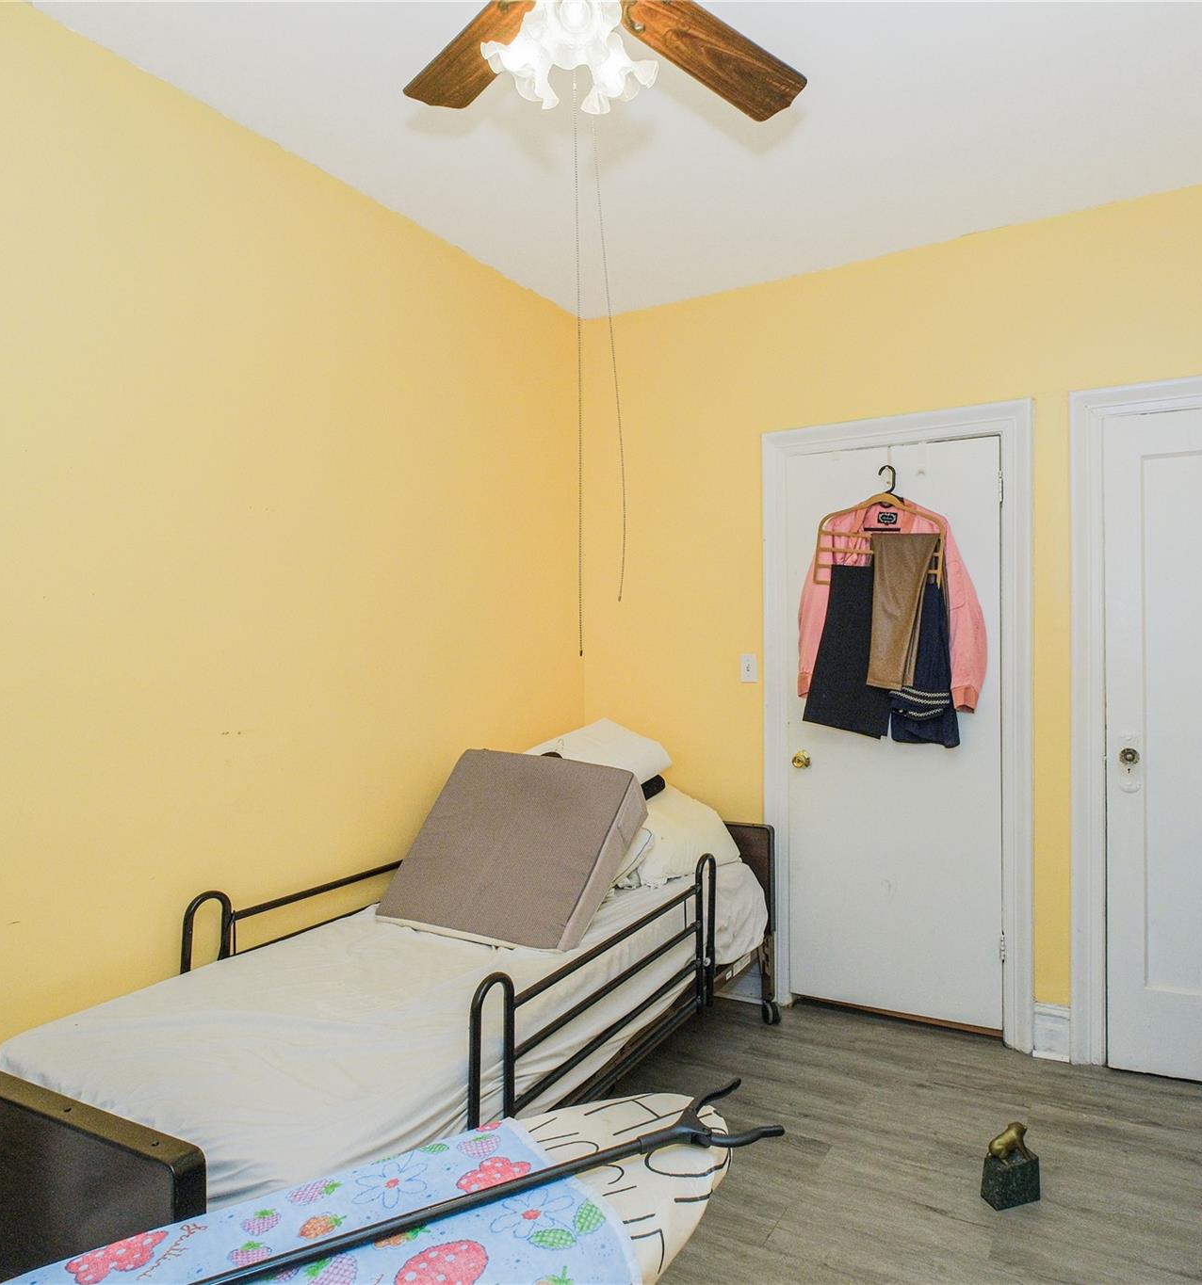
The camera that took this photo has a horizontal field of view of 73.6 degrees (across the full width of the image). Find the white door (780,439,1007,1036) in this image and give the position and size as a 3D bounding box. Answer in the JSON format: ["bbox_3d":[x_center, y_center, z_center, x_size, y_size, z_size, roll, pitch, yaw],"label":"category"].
[{"bbox_3d":[1.053,0.316,2.922,0.729,2.040,0.045,0,1,24],"label":"white door"}]

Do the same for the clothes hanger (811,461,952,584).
[{"bbox_3d":[0.986,-0.410,2.843,0.428,0.430,0.025,4,2,24],"label":"clothes hanger"}]

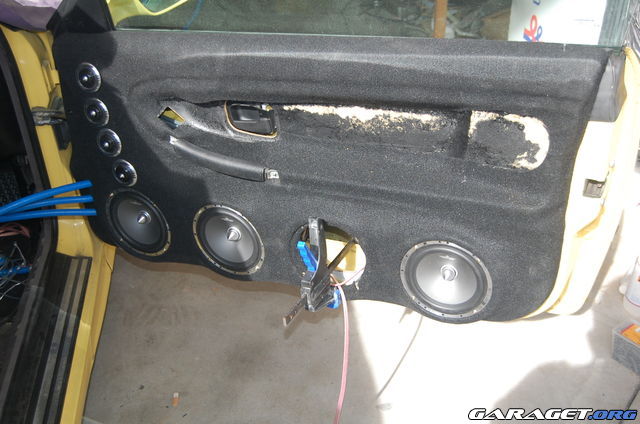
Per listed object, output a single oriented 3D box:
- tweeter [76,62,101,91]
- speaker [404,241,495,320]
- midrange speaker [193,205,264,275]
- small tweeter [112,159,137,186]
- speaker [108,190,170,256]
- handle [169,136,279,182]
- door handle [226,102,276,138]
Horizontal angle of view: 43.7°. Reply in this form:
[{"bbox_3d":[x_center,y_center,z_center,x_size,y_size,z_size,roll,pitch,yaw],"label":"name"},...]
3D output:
[{"bbox_3d":[-0.442,-0.262,1.543,0.059,0.059,0.025,13,38,24],"label":"tweeter"},{"bbox_3d":[0.231,0.108,1.416,0.170,0.170,0.060,13,38,24],"label":"speaker"},{"bbox_3d":[-0.173,0.046,1.622,0.170,0.170,0.060,13,38,24],"label":"midrange speaker"},{"bbox_3d":[-0.398,-0.083,1.648,0.059,0.059,0.025,13,38,24],"label":"small tweeter"},{"bbox_3d":[-0.379,0.013,1.726,0.170,0.170,0.060,13,38,24],"label":"speaker"},{"bbox_3d":[-0.177,-0.098,1.469,0.230,0.050,0.045,19,40,19],"label":"handle"},{"bbox_3d":[-0.121,-0.168,1.423,0.105,0.065,0.030,12,38,25],"label":"door handle"}]

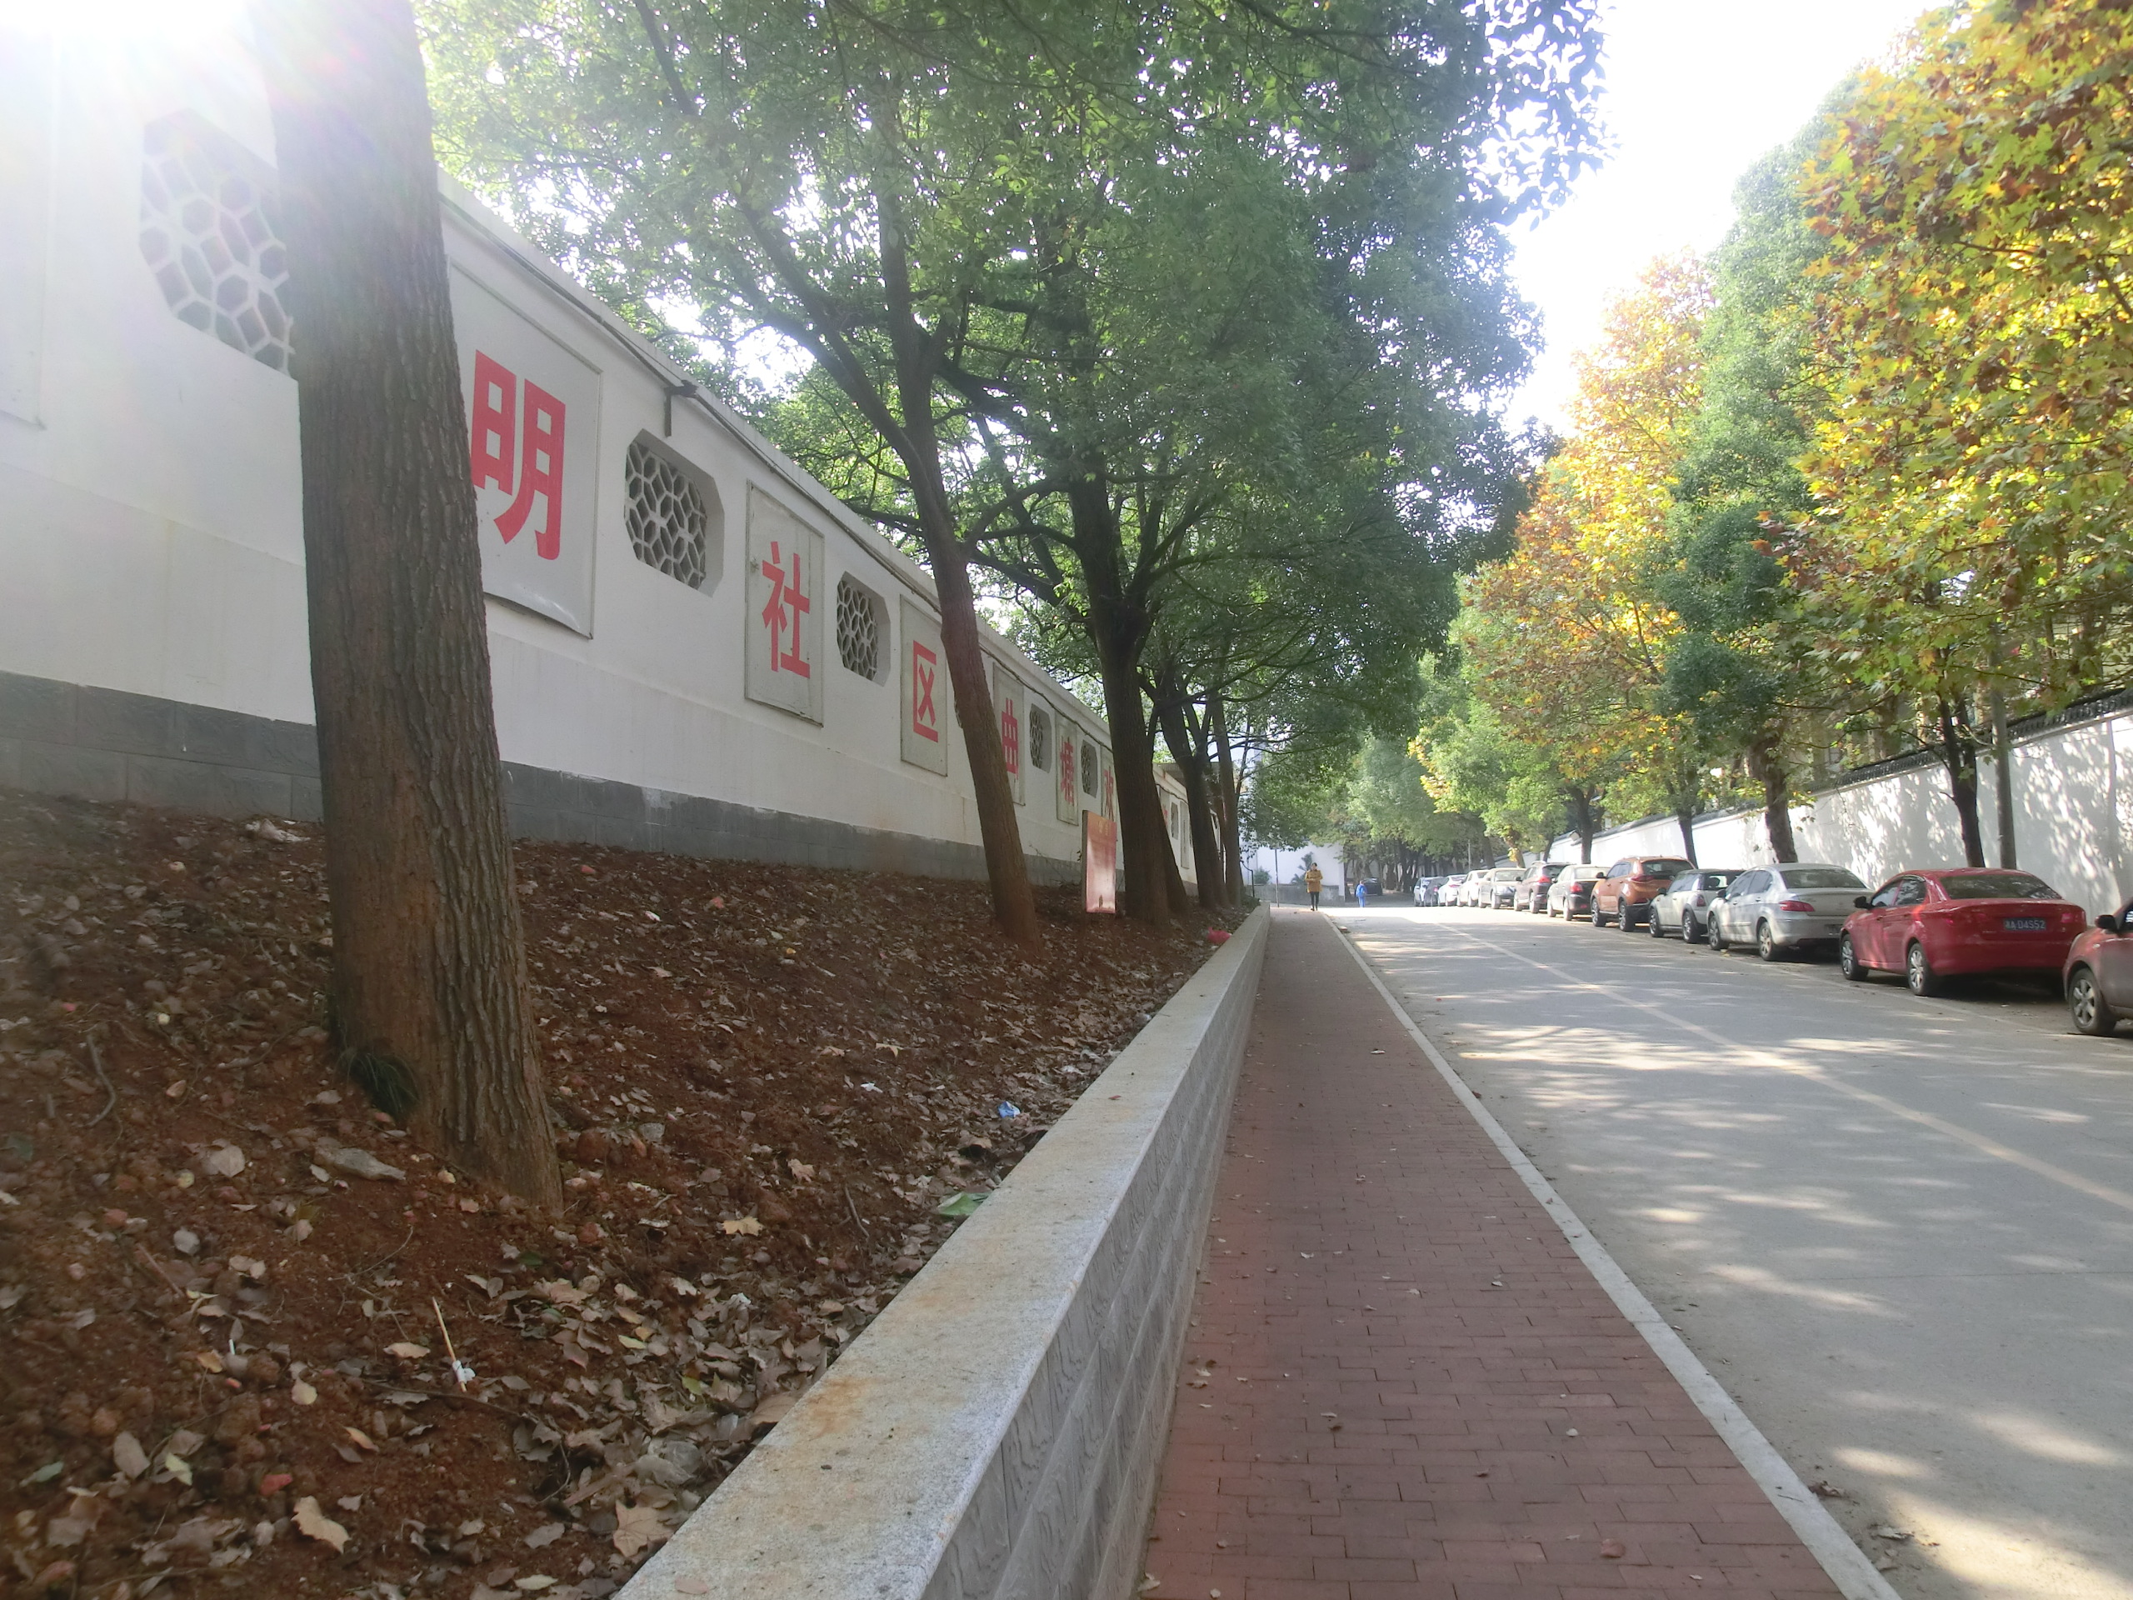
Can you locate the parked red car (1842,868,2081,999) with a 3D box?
[{"bbox_3d":[11.499,1.676,19.298,1.760,1.490,4.420,-1,-2,10],"label":"parked red car"}]

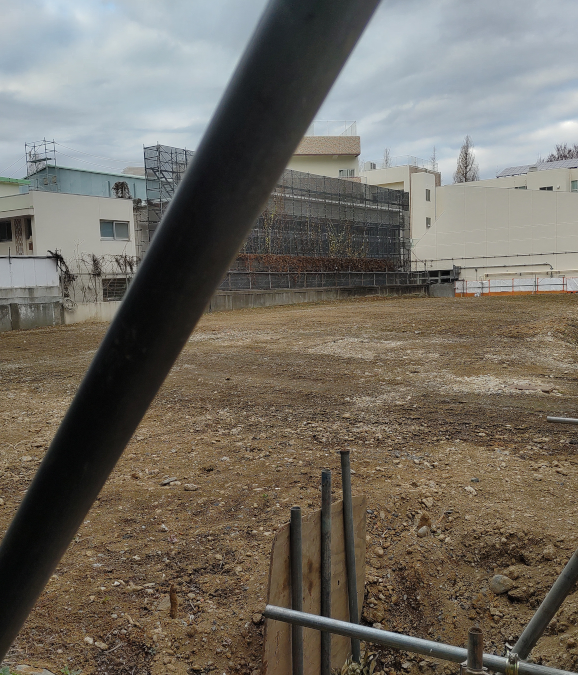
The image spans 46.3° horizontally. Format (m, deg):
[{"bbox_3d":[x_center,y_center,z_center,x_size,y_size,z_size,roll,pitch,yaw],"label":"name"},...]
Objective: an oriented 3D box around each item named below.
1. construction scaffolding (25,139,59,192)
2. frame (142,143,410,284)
[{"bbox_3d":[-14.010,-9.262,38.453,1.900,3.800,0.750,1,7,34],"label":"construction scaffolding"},{"bbox_3d":[1.278,-6.610,41.621,1.100,7.044,26.300,1,7,34],"label":"frame"}]

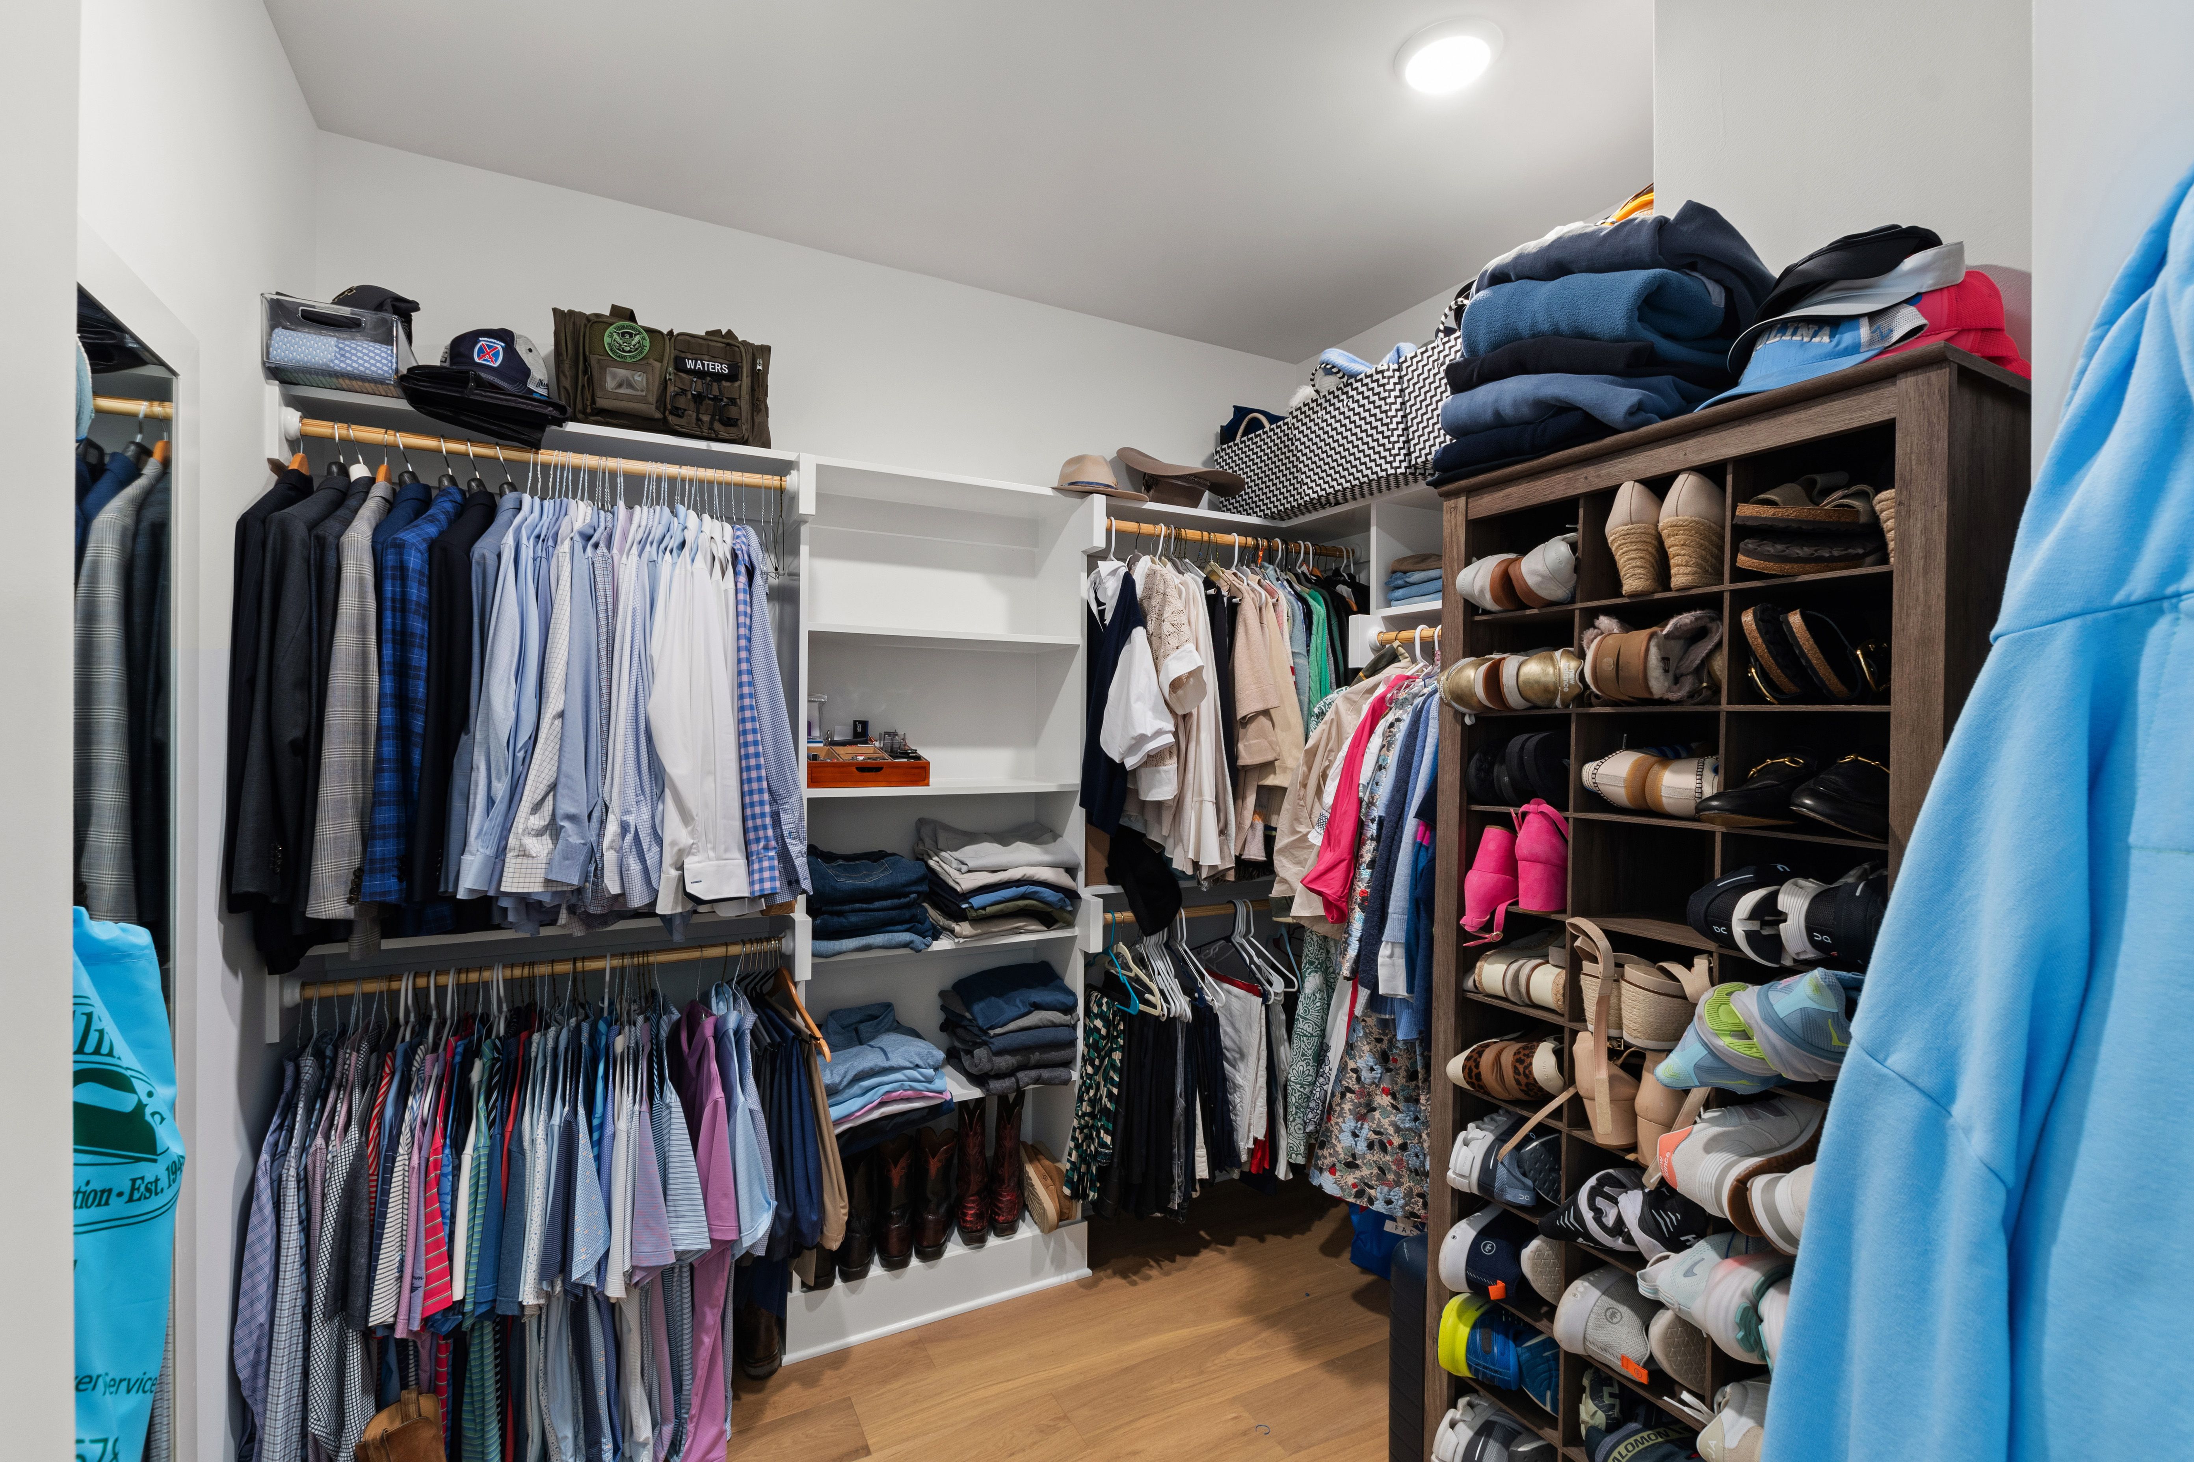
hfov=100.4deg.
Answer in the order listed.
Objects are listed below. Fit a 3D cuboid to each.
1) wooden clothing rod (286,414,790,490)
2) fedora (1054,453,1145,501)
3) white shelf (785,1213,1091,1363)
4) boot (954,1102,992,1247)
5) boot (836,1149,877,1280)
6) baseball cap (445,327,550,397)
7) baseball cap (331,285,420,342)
[{"bbox_3d":[-1.094,-0.567,1.878,0.886,0.035,0.035,-1,1,-27],"label":"wooden clothing rod"},{"bbox_3d":[-0.002,-0.693,2.539,0.270,0.130,0.315,0,0,-27],"label":"fedora"},{"bbox_3d":[-0.441,1.403,2.442,0.794,0.144,0.314,0,0,-27],"label":"white shelf"},{"bbox_3d":[-0.341,1.166,2.494,0.100,0.330,0.280,1,0,-13],"label":"boot"},{"bbox_3d":[-0.615,1.185,2.348,0.105,0.290,0.285,1,0,-15],"label":"boot"},{"bbox_3d":[-1.251,-0.773,1.903,0.185,0.150,0.260,0,0,-22],"label":"baseball cap"},{"bbox_3d":[-1.496,-0.846,1.868,0.255,0.140,0.180,0,0,-35],"label":"baseball cap"}]

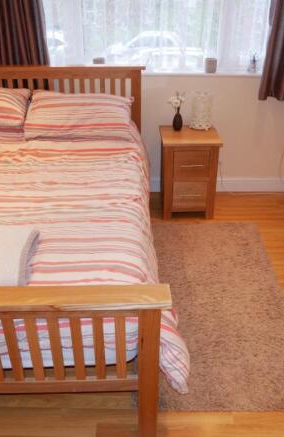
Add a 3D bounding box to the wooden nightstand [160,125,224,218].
[{"bbox_3d":[0.355,-0.340,3.050,0.415,0.585,0.420,1,29,2],"label":"wooden nightstand"}]

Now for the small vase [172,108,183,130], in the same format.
[{"bbox_3d":[0.265,-0.743,3.012,0.075,0.157,0.075,1,29,2],"label":"small vase"}]

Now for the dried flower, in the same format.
[{"bbox_3d":[0.255,-0.854,2.950,0.125,0.135,0.105,1,29,2],"label":"dried flower"}]

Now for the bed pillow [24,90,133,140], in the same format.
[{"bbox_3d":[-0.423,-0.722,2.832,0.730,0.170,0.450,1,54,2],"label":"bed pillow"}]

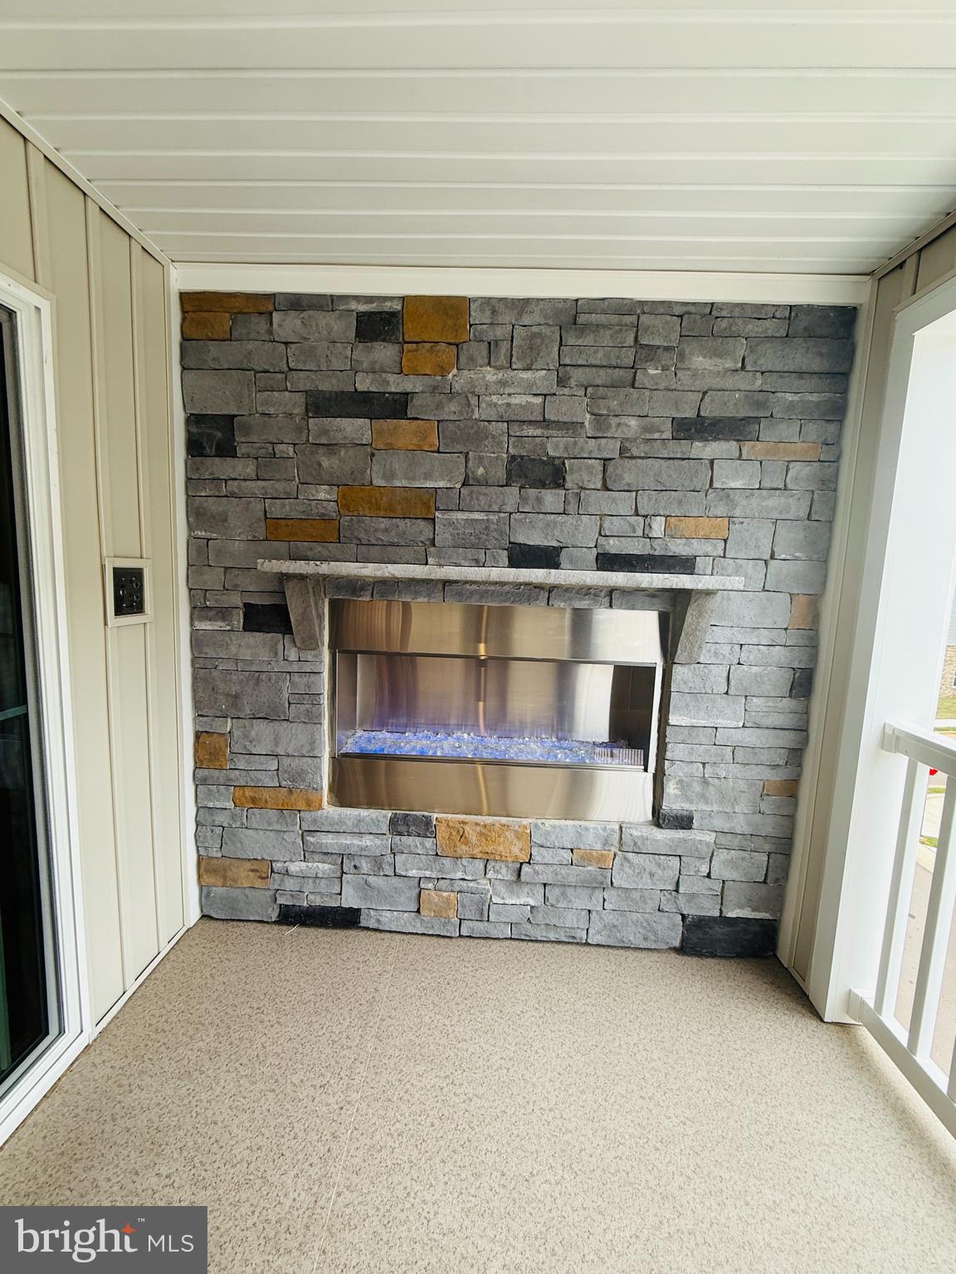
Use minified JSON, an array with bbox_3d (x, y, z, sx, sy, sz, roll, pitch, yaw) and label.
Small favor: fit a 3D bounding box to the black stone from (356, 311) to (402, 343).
[{"bbox_3d":[-0.339,-1.066,1.791,0.157,0.099,0.060,2,7,2],"label":"black stone"}]

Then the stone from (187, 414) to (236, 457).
[{"bbox_3d":[-0.948,-0.720,1.858,0.173,0.145,0.060,2,7,2],"label":"stone"}]

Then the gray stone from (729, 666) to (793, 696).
[{"bbox_3d":[1.029,0.158,1.904,0.223,0.101,0.060,2,6,2],"label":"gray stone"}]

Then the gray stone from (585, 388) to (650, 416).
[{"bbox_3d":[0.476,-0.800,1.779,0.205,0.086,0.070,2,7,2],"label":"gray stone"}]

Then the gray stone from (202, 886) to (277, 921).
[{"bbox_3d":[-0.937,1.044,2.054,0.293,0.121,0.070,2,7,2],"label":"gray stone"}]

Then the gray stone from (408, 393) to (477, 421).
[{"bbox_3d":[-0.117,-0.790,1.786,0.237,0.080,0.055,2,7,2],"label":"gray stone"}]

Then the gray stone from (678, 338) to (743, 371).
[{"bbox_3d":[0.776,-0.945,1.738,0.215,0.103,0.055,2,7,2],"label":"gray stone"}]

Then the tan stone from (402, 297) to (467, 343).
[{"bbox_3d":[-0.144,-1.097,1.802,0.229,0.150,0.060,2,7,2],"label":"tan stone"}]

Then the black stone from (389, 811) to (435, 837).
[{"bbox_3d":[-0.253,0.724,2.028,0.178,0.091,0.060,2,7,2],"label":"black stone"}]

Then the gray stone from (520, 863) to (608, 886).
[{"bbox_3d":[0.343,0.924,2.030,0.346,0.076,0.060,2,7,2],"label":"gray stone"}]

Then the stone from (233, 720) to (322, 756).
[{"bbox_3d":[-0.765,0.384,1.974,0.350,0.132,0.060,2,7,2],"label":"stone"}]

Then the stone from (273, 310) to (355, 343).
[{"bbox_3d":[-0.560,-1.071,1.794,0.289,0.101,0.060,2,7,2],"label":"stone"}]

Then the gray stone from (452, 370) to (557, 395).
[{"bbox_3d":[0.091,-0.878,1.789,0.358,0.079,0.060,2,7,2],"label":"gray stone"}]

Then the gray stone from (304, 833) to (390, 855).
[{"bbox_3d":[-0.513,0.811,2.048,0.340,0.085,0.060,2,7,2],"label":"gray stone"}]

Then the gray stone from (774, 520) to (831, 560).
[{"bbox_3d":[1.121,-0.337,1.803,0.191,0.131,0.055,2,7,2],"label":"gray stone"}]

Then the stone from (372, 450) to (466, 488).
[{"bbox_3d":[-0.211,-0.600,1.865,0.332,0.122,0.060,2,6,2],"label":"stone"}]

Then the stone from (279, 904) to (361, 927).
[{"bbox_3d":[-0.633,1.115,2.090,0.332,0.087,0.060,2,7,2],"label":"stone"}]

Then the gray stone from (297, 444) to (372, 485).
[{"bbox_3d":[-0.515,-0.620,1.874,0.261,0.136,0.060,2,7,2],"label":"gray stone"}]

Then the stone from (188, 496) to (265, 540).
[{"bbox_3d":[-0.888,-0.422,1.855,0.271,0.139,0.055,2,7,2],"label":"stone"}]

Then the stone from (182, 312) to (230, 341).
[{"bbox_3d":[-0.936,-1.077,1.810,0.170,0.088,0.070,2,7,2],"label":"stone"}]

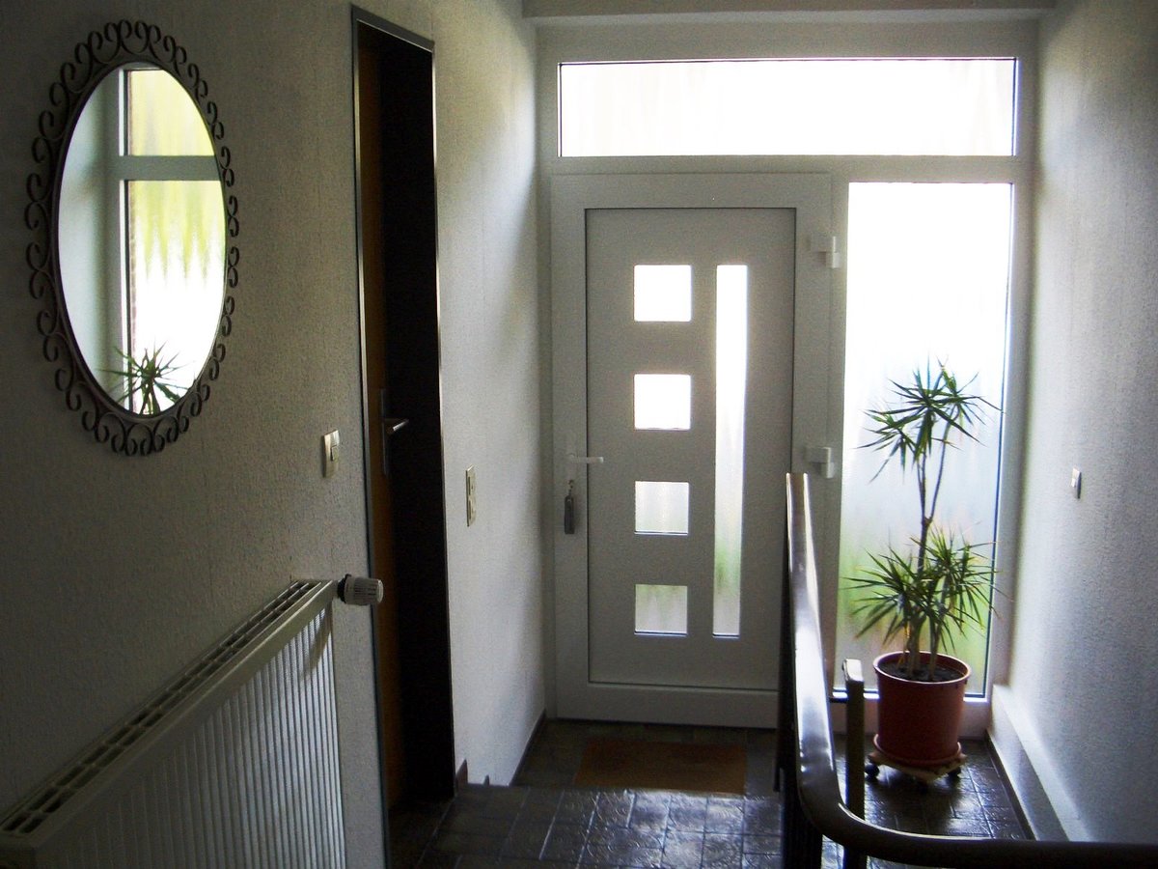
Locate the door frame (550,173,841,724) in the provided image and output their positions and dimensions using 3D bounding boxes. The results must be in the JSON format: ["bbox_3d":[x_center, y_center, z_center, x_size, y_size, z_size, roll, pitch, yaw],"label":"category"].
[{"bbox_3d":[0.405,0.102,4.389,1.000,2.100,0.090,1,11,9],"label":"door frame"}]

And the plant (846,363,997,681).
[{"bbox_3d":[1.176,0.298,3.967,0.520,1.120,0.500,1,11,9],"label":"plant"}]

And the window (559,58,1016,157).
[{"bbox_3d":[0.712,-1.138,4.103,1.570,0.320,0.030,1,11,9],"label":"window"}]

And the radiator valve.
[{"bbox_3d":[-0.383,0.274,2.042,0.085,0.054,0.050,1,11,9],"label":"radiator valve"}]

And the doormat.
[{"bbox_3d":[0.299,1.192,4.231,0.600,0.016,0.400,1,11,9],"label":"doormat"}]

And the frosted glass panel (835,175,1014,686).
[{"bbox_3d":[1.239,0.059,4.255,0.545,1.900,0.030,1,11,9],"label":"frosted glass panel"}]

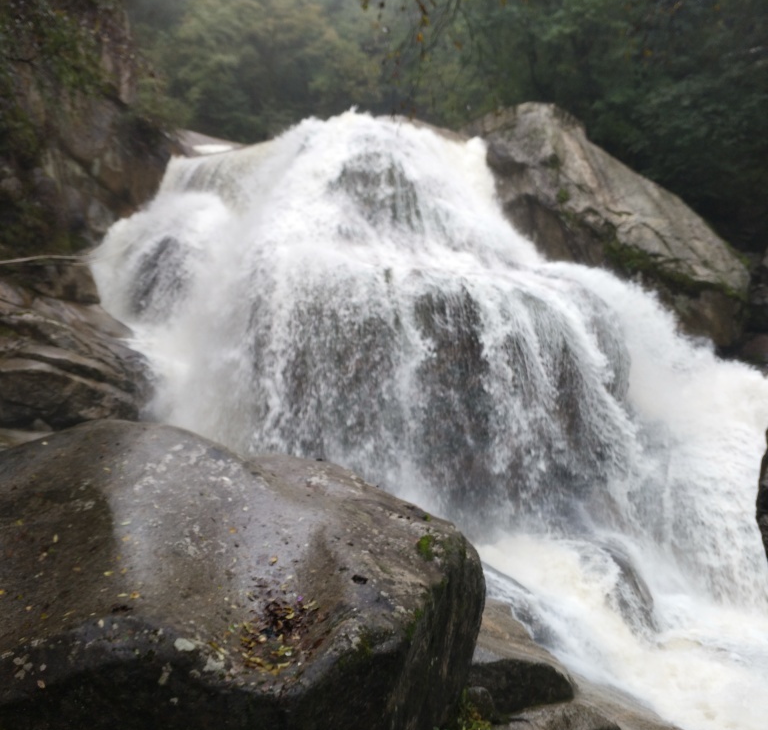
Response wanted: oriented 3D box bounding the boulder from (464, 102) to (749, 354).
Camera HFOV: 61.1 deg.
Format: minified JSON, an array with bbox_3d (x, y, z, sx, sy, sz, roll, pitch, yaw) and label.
[{"bbox_3d":[3.650,-2.200,10.800,4.200,3.700,2.900,1,3,12],"label":"boulder"}]

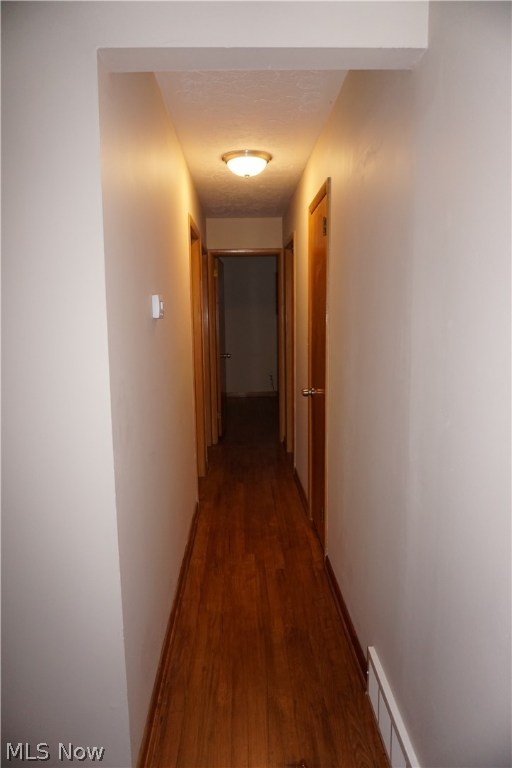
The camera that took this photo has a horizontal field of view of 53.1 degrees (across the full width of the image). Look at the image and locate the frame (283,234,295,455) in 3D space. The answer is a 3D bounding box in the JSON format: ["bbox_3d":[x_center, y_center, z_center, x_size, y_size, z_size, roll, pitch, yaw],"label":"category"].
[{"bbox_3d":[0.365,-0.279,4.819,0.110,2.090,0.800,-1,8,-2],"label":"frame"}]

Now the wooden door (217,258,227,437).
[{"bbox_3d":[-0.400,-0.393,5.950,0.045,2.000,0.680,0,8,2],"label":"wooden door"}]

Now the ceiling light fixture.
[{"bbox_3d":[-0.053,-1.412,3.334,0.335,0.130,0.335,-1,8,-2],"label":"ceiling light fixture"}]

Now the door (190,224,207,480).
[{"bbox_3d":[-0.485,-0.157,4.102,0.050,2.030,0.720,-1,8,-2],"label":"door"}]

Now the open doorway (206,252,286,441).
[{"bbox_3d":[-0.098,-0.376,5.579,0.790,2.080,0.120,-1,8,-2],"label":"open doorway"}]

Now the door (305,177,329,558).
[{"bbox_3d":[0.388,-0.041,3.175,0.050,2.040,0.660,-1,8,-2],"label":"door"}]

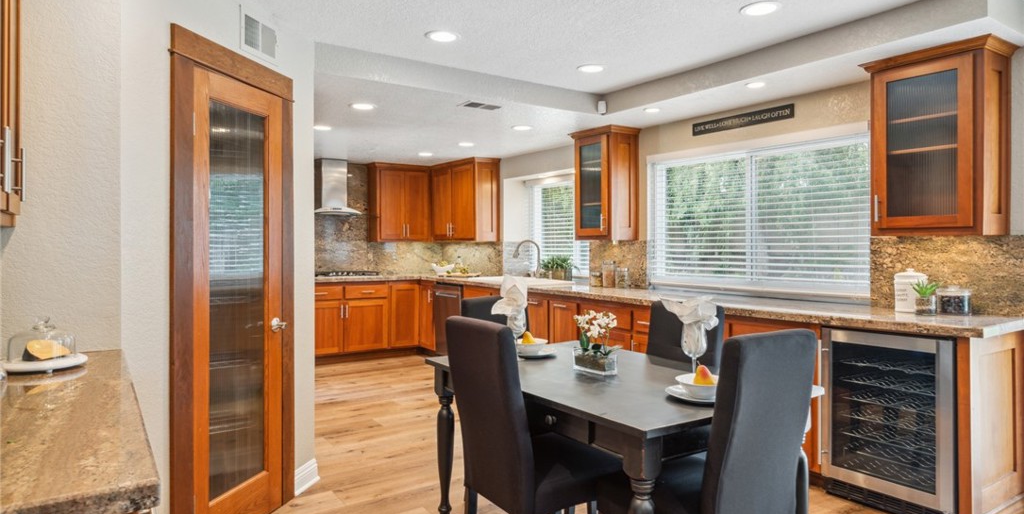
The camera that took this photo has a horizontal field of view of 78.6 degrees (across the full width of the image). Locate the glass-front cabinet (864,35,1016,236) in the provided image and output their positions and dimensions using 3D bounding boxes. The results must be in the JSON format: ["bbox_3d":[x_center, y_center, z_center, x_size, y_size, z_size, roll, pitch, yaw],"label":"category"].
[{"bbox_3d":[2.136,-0.550,3.152,0.379,0.899,0.583,0,1,-34],"label":"glass-front cabinet"}]

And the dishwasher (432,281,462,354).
[{"bbox_3d":[-0.422,0.705,6.777,0.610,0.820,0.600,-1,1,-34],"label":"dishwasher"}]

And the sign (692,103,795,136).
[{"bbox_3d":[1.591,-0.951,4.384,0.020,0.092,0.820,-1,1,-34],"label":"sign"}]

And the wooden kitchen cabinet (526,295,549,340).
[{"bbox_3d":[0.436,0.692,5.439,0.606,0.798,0.374,0,1,-34],"label":"wooden kitchen cabinet"}]

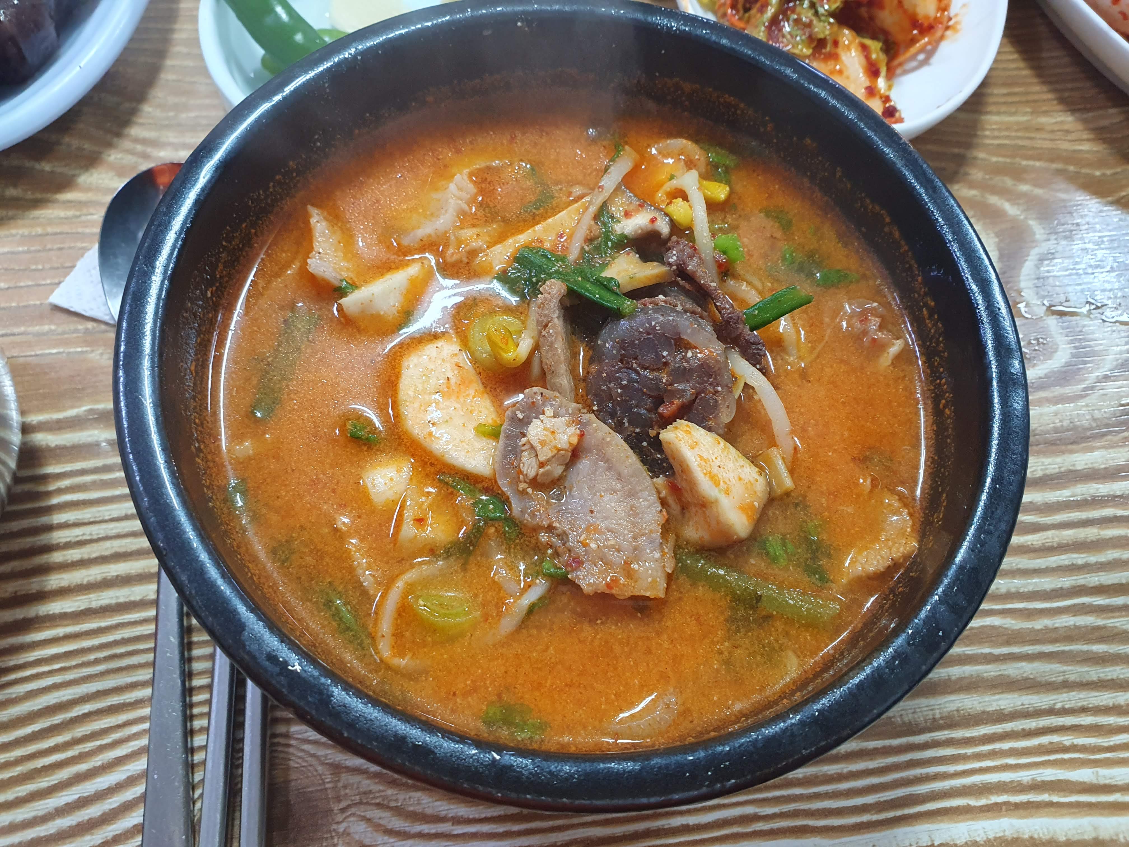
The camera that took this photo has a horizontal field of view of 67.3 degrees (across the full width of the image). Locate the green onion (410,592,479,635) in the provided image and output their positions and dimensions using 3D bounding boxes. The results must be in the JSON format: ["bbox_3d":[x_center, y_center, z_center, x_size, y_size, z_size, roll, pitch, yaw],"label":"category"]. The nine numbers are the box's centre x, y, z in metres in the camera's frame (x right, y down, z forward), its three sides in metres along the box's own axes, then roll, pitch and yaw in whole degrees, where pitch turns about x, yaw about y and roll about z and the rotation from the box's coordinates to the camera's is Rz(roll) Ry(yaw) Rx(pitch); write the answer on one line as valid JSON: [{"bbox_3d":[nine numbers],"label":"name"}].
[{"bbox_3d":[-0.024,0.038,0.169,0.013,0.006,0.009,2,65,-2],"label":"green onion"}]

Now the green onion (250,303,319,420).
[{"bbox_3d":[-0.060,-0.013,0.181,0.006,0.005,0.026,10,66,0],"label":"green onion"}]

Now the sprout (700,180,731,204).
[{"bbox_3d":[0.038,-0.058,0.214,0.008,0.005,0.005,8,65,1],"label":"sprout"}]

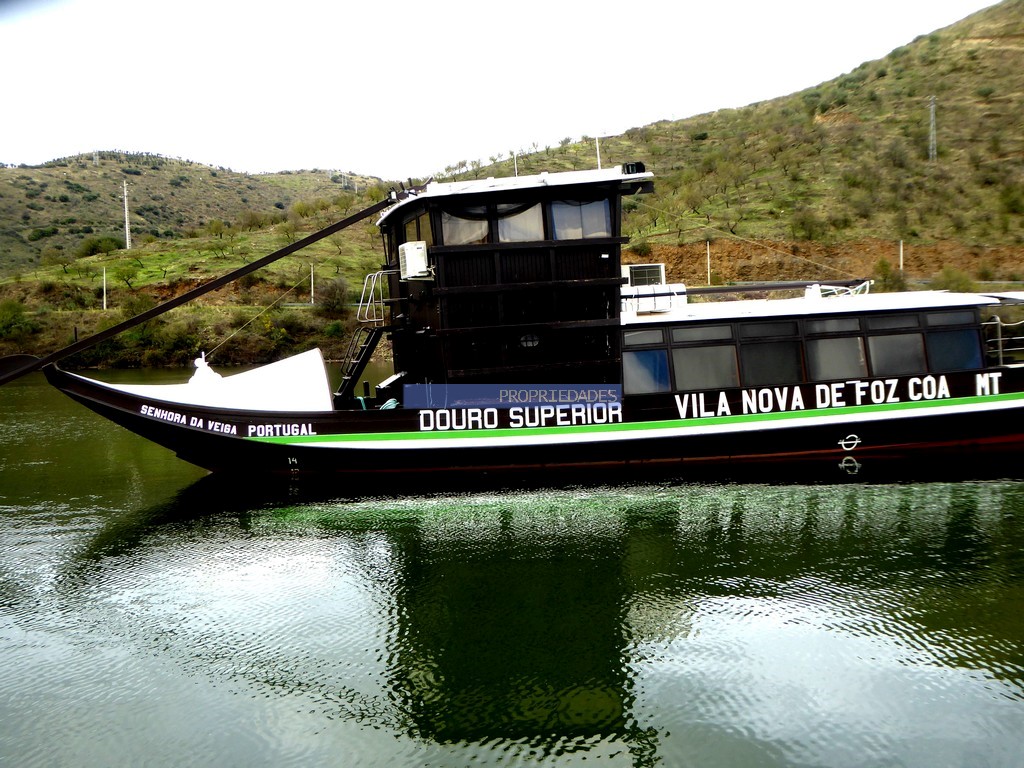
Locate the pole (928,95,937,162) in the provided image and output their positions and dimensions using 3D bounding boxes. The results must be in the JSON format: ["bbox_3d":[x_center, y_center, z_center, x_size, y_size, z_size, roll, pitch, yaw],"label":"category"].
[{"bbox_3d":[87.537,-53.047,240.000,1.650,13.834,1.500,0,1,20],"label":"pole"}]

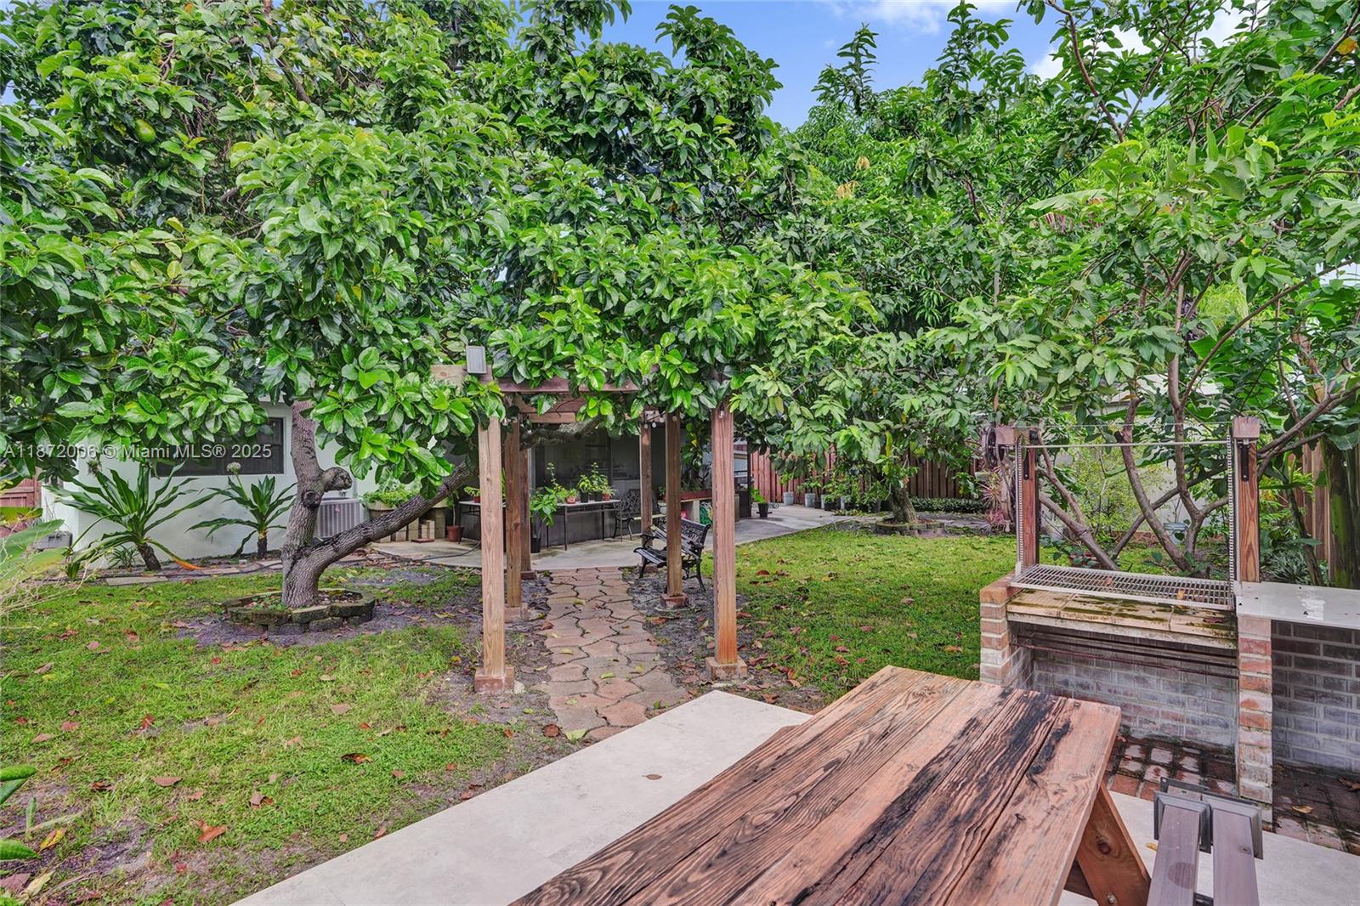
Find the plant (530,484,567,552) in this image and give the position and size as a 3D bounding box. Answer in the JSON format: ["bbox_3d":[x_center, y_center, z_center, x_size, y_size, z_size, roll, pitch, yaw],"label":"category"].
[{"bbox_3d":[-2.200,1.057,9.750,0.640,1.070,0.600,-1,0,0],"label":"plant"}]

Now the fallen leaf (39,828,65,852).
[{"bbox_3d":[-2.640,1.610,2.545,0.065,0.025,0.135,-1,0,-22],"label":"fallen leaf"}]

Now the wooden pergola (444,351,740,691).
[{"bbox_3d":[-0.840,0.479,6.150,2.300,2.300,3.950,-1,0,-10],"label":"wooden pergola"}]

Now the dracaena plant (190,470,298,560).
[{"bbox_3d":[-6.680,0.947,9.400,1.550,1.400,1.300,-1,0,-40],"label":"dracaena plant"}]

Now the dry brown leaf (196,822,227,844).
[{"bbox_3d":[-1.995,1.600,2.575,0.085,0.030,0.115,-1,0,-23],"label":"dry brown leaf"}]

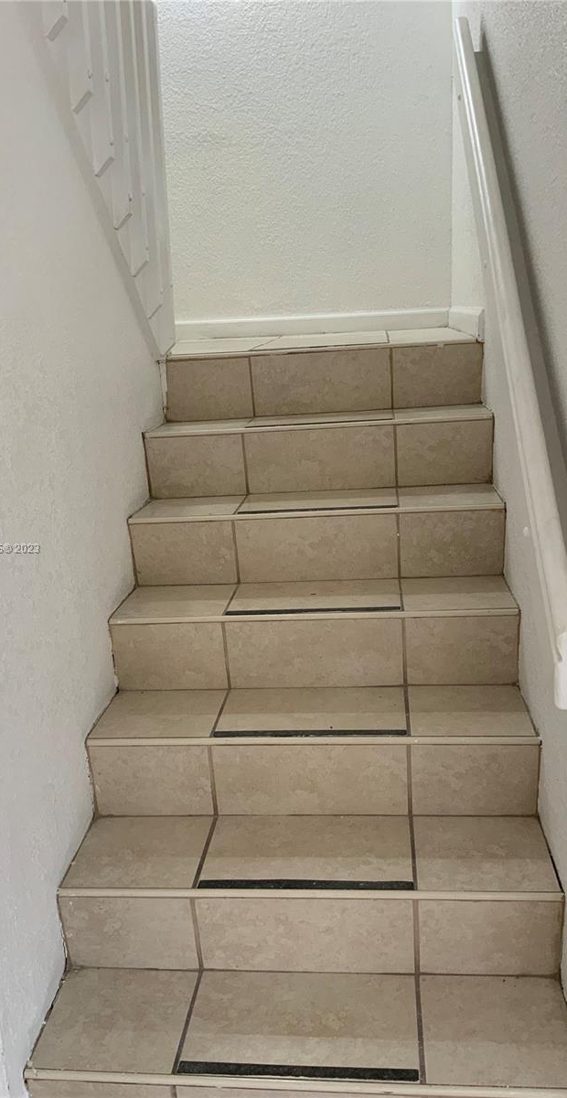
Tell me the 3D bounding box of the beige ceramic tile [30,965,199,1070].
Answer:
[{"bbox_3d":[-0.322,0.907,1.774,0.278,0.010,0.255,-2,16,7],"label":"beige ceramic tile"}]

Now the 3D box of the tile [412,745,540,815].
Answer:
[{"bbox_3d":[0.417,0.500,2.000,0.270,0.173,0.010,-2,16,7],"label":"tile"}]

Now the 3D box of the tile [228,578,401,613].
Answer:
[{"bbox_3d":[0.080,0.123,2.266,0.413,0.012,0.246,-2,16,7],"label":"tile"}]

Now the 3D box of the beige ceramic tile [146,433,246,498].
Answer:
[{"bbox_3d":[-0.249,-0.244,2.668,0.272,0.172,0.010,-2,16,7],"label":"beige ceramic tile"}]

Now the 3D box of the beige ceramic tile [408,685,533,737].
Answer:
[{"bbox_3d":[0.424,0.371,2.107,0.270,0.010,0.254,-2,16,7],"label":"beige ceramic tile"}]

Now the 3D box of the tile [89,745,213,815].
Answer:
[{"bbox_3d":[-0.299,0.525,2.084,0.278,0.173,0.010,-2,16,7],"label":"tile"}]

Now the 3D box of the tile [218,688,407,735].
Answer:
[{"bbox_3d":[0.069,0.383,2.149,0.426,0.010,0.254,-2,16,7],"label":"tile"}]

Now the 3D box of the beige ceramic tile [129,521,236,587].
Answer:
[{"bbox_3d":[-0.263,0.010,2.464,0.272,0.171,0.010,-2,16,7],"label":"beige ceramic tile"}]

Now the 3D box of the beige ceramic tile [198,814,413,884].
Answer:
[{"bbox_3d":[0.052,0.629,1.909,0.421,0.010,0.257,-2,16,7],"label":"beige ceramic tile"}]

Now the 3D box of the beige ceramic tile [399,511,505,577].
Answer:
[{"bbox_3d":[0.447,-0.013,2.415,0.270,0.176,0.010,-2,16,7],"label":"beige ceramic tile"}]

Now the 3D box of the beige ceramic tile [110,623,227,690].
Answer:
[{"bbox_3d":[-0.284,0.269,2.292,0.278,0.175,0.010,-2,16,7],"label":"beige ceramic tile"}]

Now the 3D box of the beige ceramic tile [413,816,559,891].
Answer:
[{"bbox_3d":[0.393,0.607,1.827,0.261,0.012,0.251,-2,16,7],"label":"beige ceramic tile"}]

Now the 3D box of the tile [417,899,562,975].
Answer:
[{"bbox_3d":[0.386,0.730,1.731,0.261,0.166,0.012,-2,16,7],"label":"tile"}]

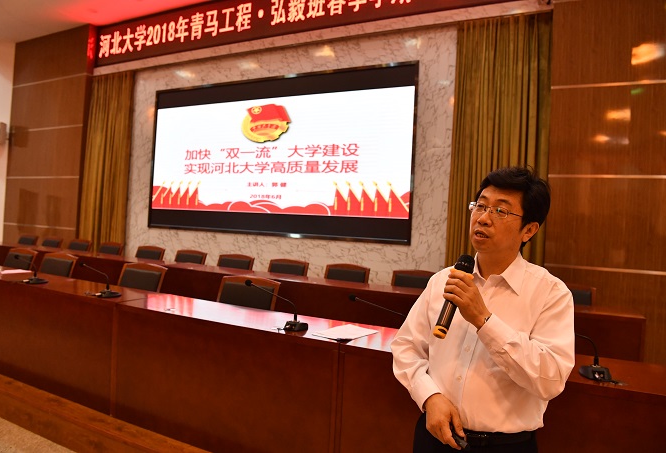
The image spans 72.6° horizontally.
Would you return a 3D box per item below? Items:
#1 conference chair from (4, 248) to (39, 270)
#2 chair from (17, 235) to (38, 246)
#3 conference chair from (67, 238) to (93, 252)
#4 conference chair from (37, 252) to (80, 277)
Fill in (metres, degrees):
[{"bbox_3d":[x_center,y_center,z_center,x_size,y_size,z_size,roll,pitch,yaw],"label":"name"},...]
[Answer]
[{"bbox_3d":[-3.359,0.690,4.489,0.540,0.920,0.580,3,0,25],"label":"conference chair"},{"bbox_3d":[-5.835,0.636,8.219,0.590,0.950,0.600,3,-1,26],"label":"chair"},{"bbox_3d":[-4.509,0.676,7.630,0.570,0.915,0.600,3,0,26],"label":"conference chair"},{"bbox_3d":[-3.099,0.739,4.695,0.570,0.915,0.600,3,0,26],"label":"conference chair"}]

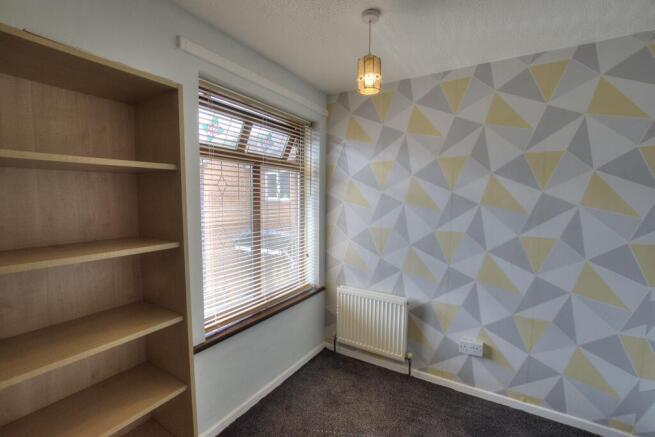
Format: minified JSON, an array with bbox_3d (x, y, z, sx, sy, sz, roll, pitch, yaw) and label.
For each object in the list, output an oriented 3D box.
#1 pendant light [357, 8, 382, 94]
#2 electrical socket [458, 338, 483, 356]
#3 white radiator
[{"bbox_3d":[0.220,-0.842,1.387,0.119,0.387,0.119,1,4,0],"label":"pendant light"},{"bbox_3d":[1.042,0.935,1.985,0.148,0.087,0.040,3,4,29],"label":"electrical socket"},{"bbox_3d":[0.365,0.860,2.296,0.592,0.483,0.080,3,4,29],"label":"white radiator"}]

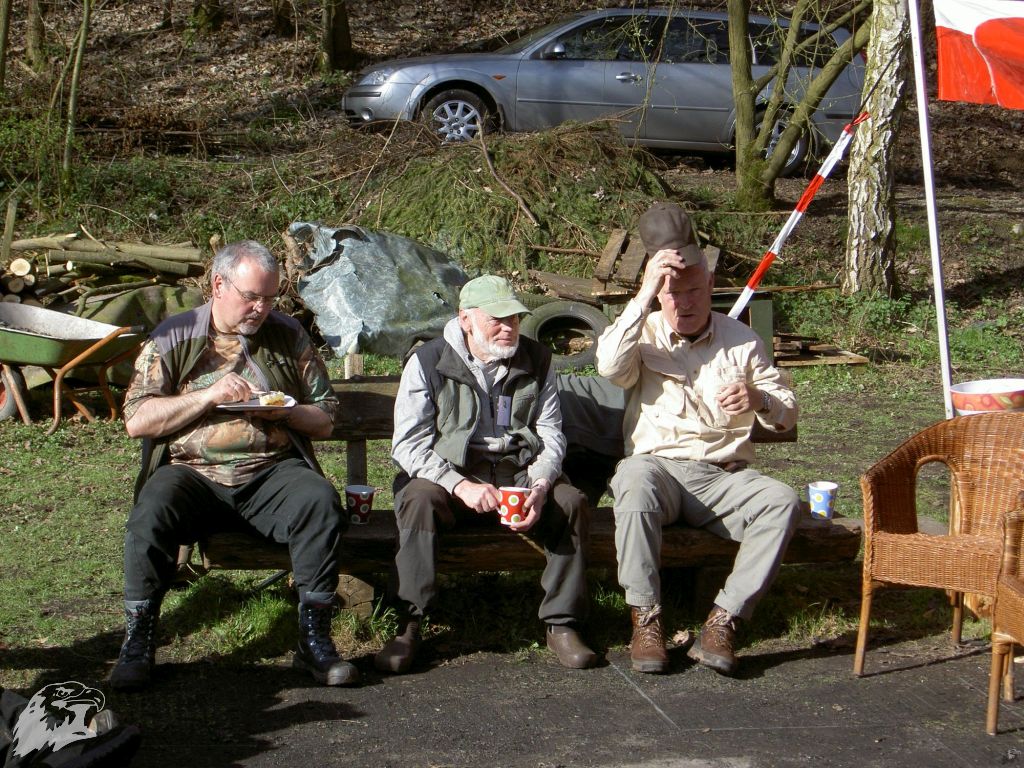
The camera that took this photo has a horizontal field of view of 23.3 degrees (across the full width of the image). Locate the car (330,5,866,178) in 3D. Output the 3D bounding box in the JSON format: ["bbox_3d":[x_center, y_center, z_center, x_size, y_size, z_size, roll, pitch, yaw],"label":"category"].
[{"bbox_3d":[0.865,-2.593,21.747,4.760,1.440,1.820,2,6,-8],"label":"car"}]

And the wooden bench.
[{"bbox_3d":[0.058,0.377,7.888,2.030,0.770,0.580,0,7,0],"label":"wooden bench"}]

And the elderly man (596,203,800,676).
[{"bbox_3d":[0.555,0.137,7.578,0.610,1.320,0.800,0,7,3],"label":"elderly man"}]

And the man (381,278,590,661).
[{"bbox_3d":[-0.089,0.238,7.569,0.620,1.120,0.750,-1,7,-6],"label":"man"}]

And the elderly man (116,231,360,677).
[{"bbox_3d":[-0.814,0.194,7.438,0.680,1.240,0.860,0,7,-2],"label":"elderly man"}]

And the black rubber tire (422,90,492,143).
[{"bbox_3d":[-0.469,-2.153,20.797,0.630,0.630,0.210,2,6,-8],"label":"black rubber tire"}]

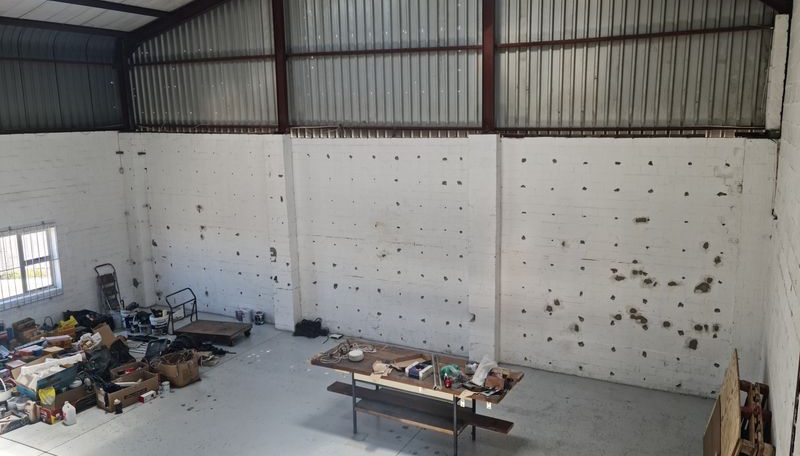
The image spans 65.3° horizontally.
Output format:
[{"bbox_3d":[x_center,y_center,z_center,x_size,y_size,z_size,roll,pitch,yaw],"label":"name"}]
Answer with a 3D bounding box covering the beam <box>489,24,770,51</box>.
[{"bbox_3d":[3.088,-2.664,8.743,3.671,0.070,0.080,4,12,27],"label":"beam"}]

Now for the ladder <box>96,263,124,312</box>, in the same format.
[{"bbox_3d":[-6.037,1.349,13.018,0.170,1.130,0.430,-15,3,29],"label":"ladder"}]

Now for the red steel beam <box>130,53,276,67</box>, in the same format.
[{"bbox_3d":[-4.018,-3.307,12.395,3.886,0.070,0.080,4,12,27],"label":"red steel beam"}]

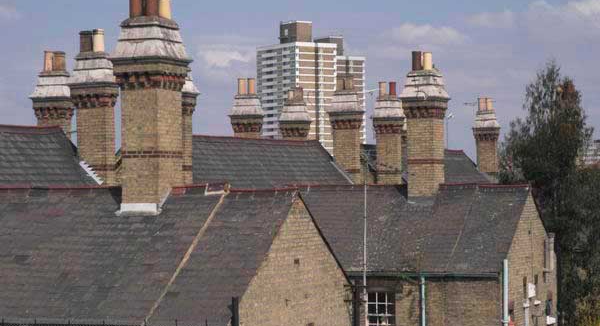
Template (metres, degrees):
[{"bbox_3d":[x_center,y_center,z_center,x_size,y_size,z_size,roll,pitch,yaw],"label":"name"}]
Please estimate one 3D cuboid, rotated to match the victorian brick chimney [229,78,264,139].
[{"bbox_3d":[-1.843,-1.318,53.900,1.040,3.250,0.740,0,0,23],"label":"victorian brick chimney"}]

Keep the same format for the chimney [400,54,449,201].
[{"bbox_3d":[3.631,-1.096,44.700,1.050,4.250,1.260,0,0,23],"label":"chimney"}]

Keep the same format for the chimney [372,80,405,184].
[{"bbox_3d":[3.237,-1.117,56.000,1.040,3.700,0.740,0,0,23],"label":"chimney"}]

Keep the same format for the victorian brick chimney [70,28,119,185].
[{"bbox_3d":[-4.816,-1.310,36.200,1.040,3.650,0.740,0,0,23],"label":"victorian brick chimney"}]

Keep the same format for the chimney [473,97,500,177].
[{"bbox_3d":[8.135,-1.100,67.400,1.040,3.550,0.740,0,0,23],"label":"chimney"}]

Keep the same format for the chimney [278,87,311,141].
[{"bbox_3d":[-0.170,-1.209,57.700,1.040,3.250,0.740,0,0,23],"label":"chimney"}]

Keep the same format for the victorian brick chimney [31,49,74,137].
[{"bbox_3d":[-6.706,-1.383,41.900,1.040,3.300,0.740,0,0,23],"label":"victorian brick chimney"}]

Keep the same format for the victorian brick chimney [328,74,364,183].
[{"bbox_3d":[1.546,-1.134,51.600,1.040,3.600,0.740,0,0,23],"label":"victorian brick chimney"}]

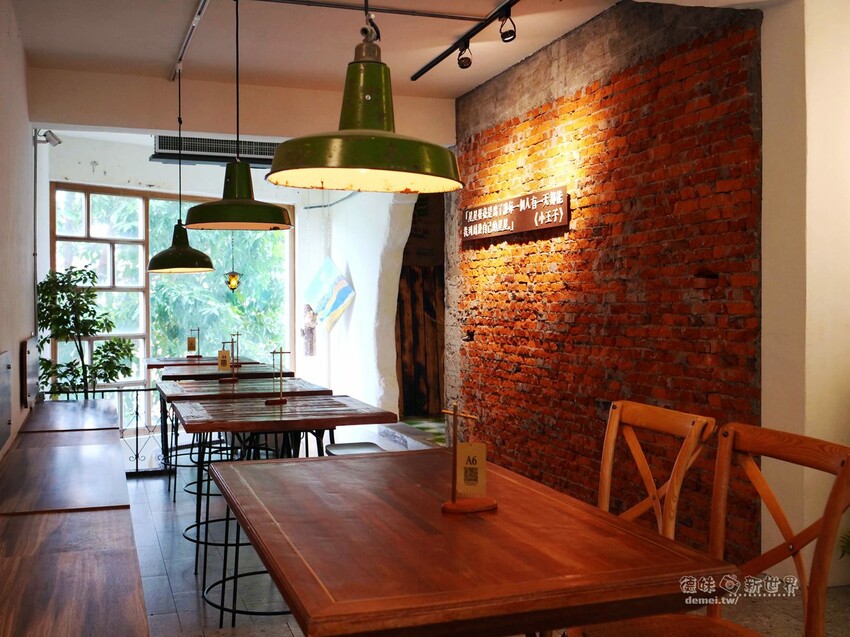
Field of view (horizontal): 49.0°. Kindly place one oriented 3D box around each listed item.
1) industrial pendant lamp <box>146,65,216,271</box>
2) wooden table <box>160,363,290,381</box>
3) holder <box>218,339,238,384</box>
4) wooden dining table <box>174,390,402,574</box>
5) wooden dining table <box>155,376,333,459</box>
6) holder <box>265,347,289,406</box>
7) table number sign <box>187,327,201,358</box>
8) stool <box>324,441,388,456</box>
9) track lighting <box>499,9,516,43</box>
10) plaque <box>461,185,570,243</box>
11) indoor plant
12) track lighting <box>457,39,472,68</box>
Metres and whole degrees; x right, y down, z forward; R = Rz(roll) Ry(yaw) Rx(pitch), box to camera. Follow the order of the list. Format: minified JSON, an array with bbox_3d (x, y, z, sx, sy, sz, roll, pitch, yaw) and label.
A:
[{"bbox_3d":[-1.780,-1.075,6.790,0.460,1.480,0.460,-1,1,-19],"label":"industrial pendant lamp"},{"bbox_3d":[-1.144,0.716,5.265,0.693,0.850,0.632,-1,1,-19],"label":"wooden table"},{"bbox_3d":[-1.005,0.217,4.778,0.115,0.225,0.060,-1,1,-22],"label":"holder"},{"bbox_3d":[-0.580,0.788,3.686,0.755,0.880,0.715,-1,1,-19],"label":"wooden dining table"},{"bbox_3d":[-0.894,0.774,4.544,0.745,0.880,0.740,-1,1,-19],"label":"wooden dining table"},{"bbox_3d":[-0.564,0.222,3.561,0.105,0.215,0.055,-1,1,-19],"label":"holder"},{"bbox_3d":[-1.548,0.165,6.262,0.100,0.210,0.055,-1,1,-19],"label":"table number sign"},{"bbox_3d":[-0.381,0.991,5.091,0.360,0.570,0.410,-1,1,-19],"label":"stool"},{"bbox_3d":[0.442,-1.571,5.000,0.085,0.170,0.080,-1,1,-39],"label":"track lighting"},{"bbox_3d":[0.619,-0.739,6.759,0.035,0.245,1.823,-1,1,-19],"label":"plaque"},{"bbox_3d":[-2.856,0.324,7.803,0.850,1.550,0.820,-1,1,-19],"label":"indoor plant"},{"bbox_3d":[0.258,-1.724,6.092,0.098,0.170,0.098,-1,1,-19],"label":"track lighting"}]

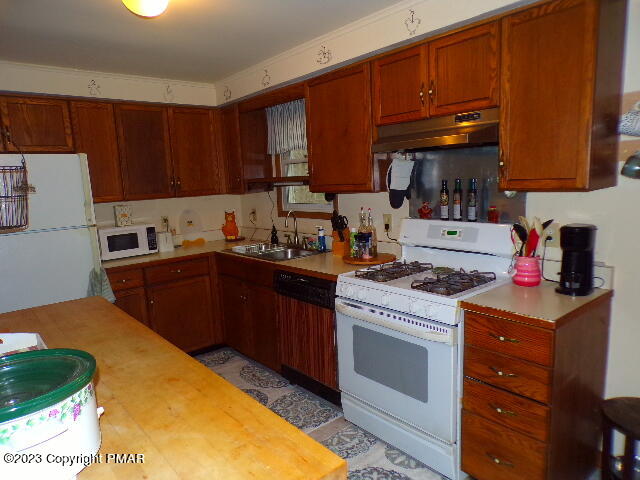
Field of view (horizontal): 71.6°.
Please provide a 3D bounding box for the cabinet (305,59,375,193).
[{"bbox_3d":[0.226,-0.687,2.878,0.335,0.735,0.594,-9,10,-40],"label":"cabinet"}]

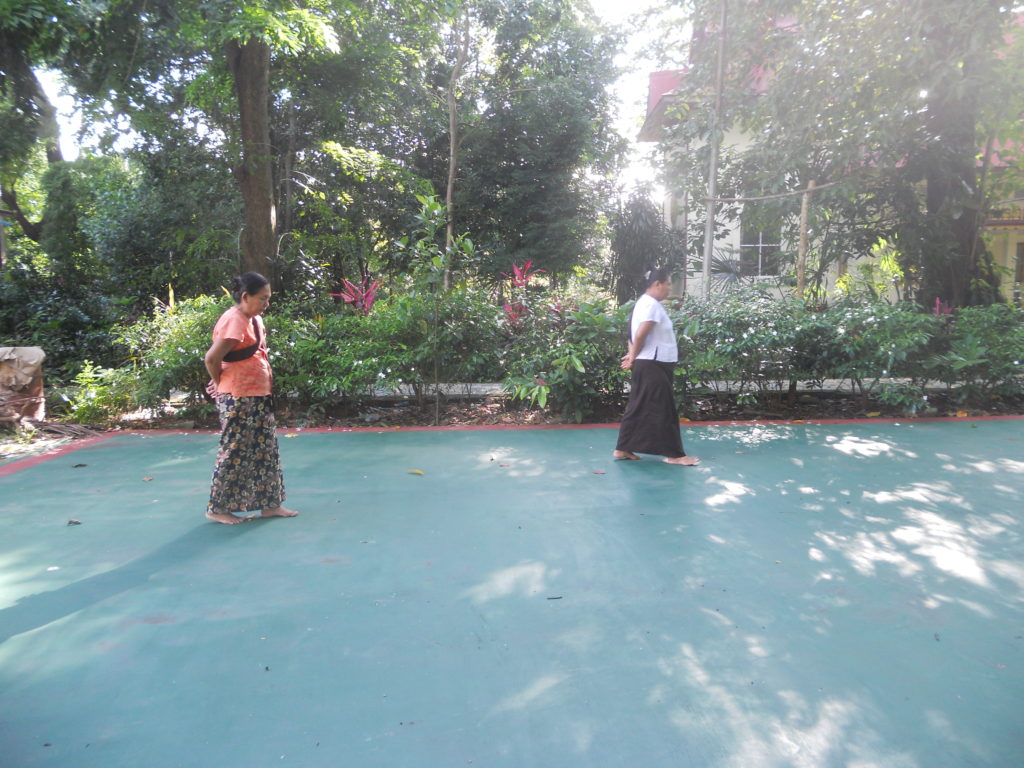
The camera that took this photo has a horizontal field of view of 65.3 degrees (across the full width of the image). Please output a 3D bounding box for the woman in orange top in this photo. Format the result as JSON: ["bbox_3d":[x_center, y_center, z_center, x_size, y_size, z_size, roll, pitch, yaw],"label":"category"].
[{"bbox_3d":[-1.615,0.093,4.887,0.550,1.530,0.470,-1,9,-2],"label":"woman in orange top"}]

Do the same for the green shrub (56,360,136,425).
[{"bbox_3d":[-4.182,0.081,8.000,0.737,0.638,0.650,-1,9,-2],"label":"green shrub"}]

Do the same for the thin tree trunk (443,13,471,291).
[{"bbox_3d":[-0.767,-2.862,11.032,0.348,4.282,0.250,-1,9,-2],"label":"thin tree trunk"}]

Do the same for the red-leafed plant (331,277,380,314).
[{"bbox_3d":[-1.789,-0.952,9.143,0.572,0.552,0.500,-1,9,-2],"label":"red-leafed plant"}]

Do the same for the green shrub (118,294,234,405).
[{"bbox_3d":[-3.575,-0.319,8.498,1.203,1.261,1.000,-1,9,-2],"label":"green shrub"}]

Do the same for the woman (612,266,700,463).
[{"bbox_3d":[1.127,-0.135,6.194,0.610,1.522,0.470,-1,9,-2],"label":"woman"}]

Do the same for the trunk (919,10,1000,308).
[{"bbox_3d":[6.934,-3.221,12.376,0.991,4.840,0.800,-1,9,-2],"label":"trunk"}]

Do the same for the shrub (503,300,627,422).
[{"bbox_3d":[0.573,-0.304,8.392,1.303,1.184,1.000,-1,9,-2],"label":"shrub"}]

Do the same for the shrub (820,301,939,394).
[{"bbox_3d":[3.997,-0.349,8.686,1.181,1.114,1.000,-1,9,-2],"label":"shrub"}]

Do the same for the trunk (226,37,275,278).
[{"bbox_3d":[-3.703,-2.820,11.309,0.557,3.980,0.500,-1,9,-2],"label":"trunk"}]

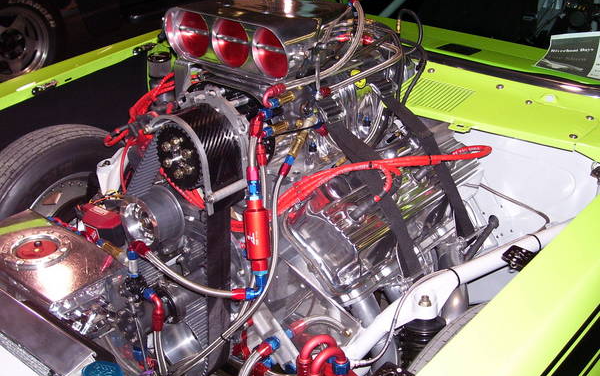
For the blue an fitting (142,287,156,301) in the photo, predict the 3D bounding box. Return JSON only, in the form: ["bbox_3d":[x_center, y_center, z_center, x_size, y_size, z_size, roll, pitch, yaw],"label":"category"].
[{"bbox_3d":[-0.283,0.200,1.370,0.019,0.021,0.021,21,34,35],"label":"blue an fitting"}]

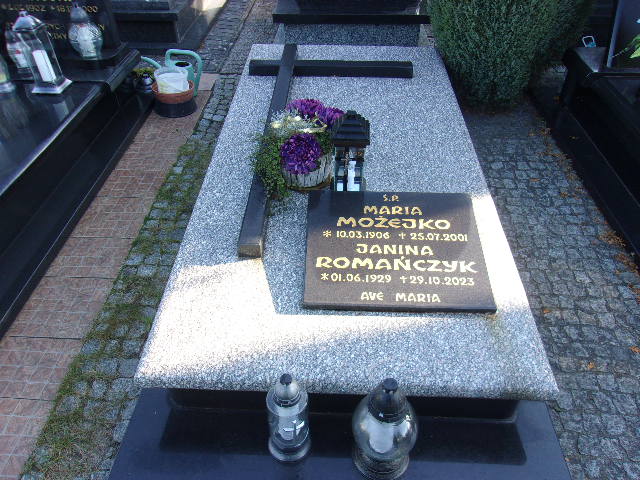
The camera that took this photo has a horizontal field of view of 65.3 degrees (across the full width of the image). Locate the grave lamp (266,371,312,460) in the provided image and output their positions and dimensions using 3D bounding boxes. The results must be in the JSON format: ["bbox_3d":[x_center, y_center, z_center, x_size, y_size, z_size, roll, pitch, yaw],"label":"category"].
[{"bbox_3d":[-0.072,0.400,1.160,0.103,0.287,0.103,1,42,2],"label":"grave lamp"}]

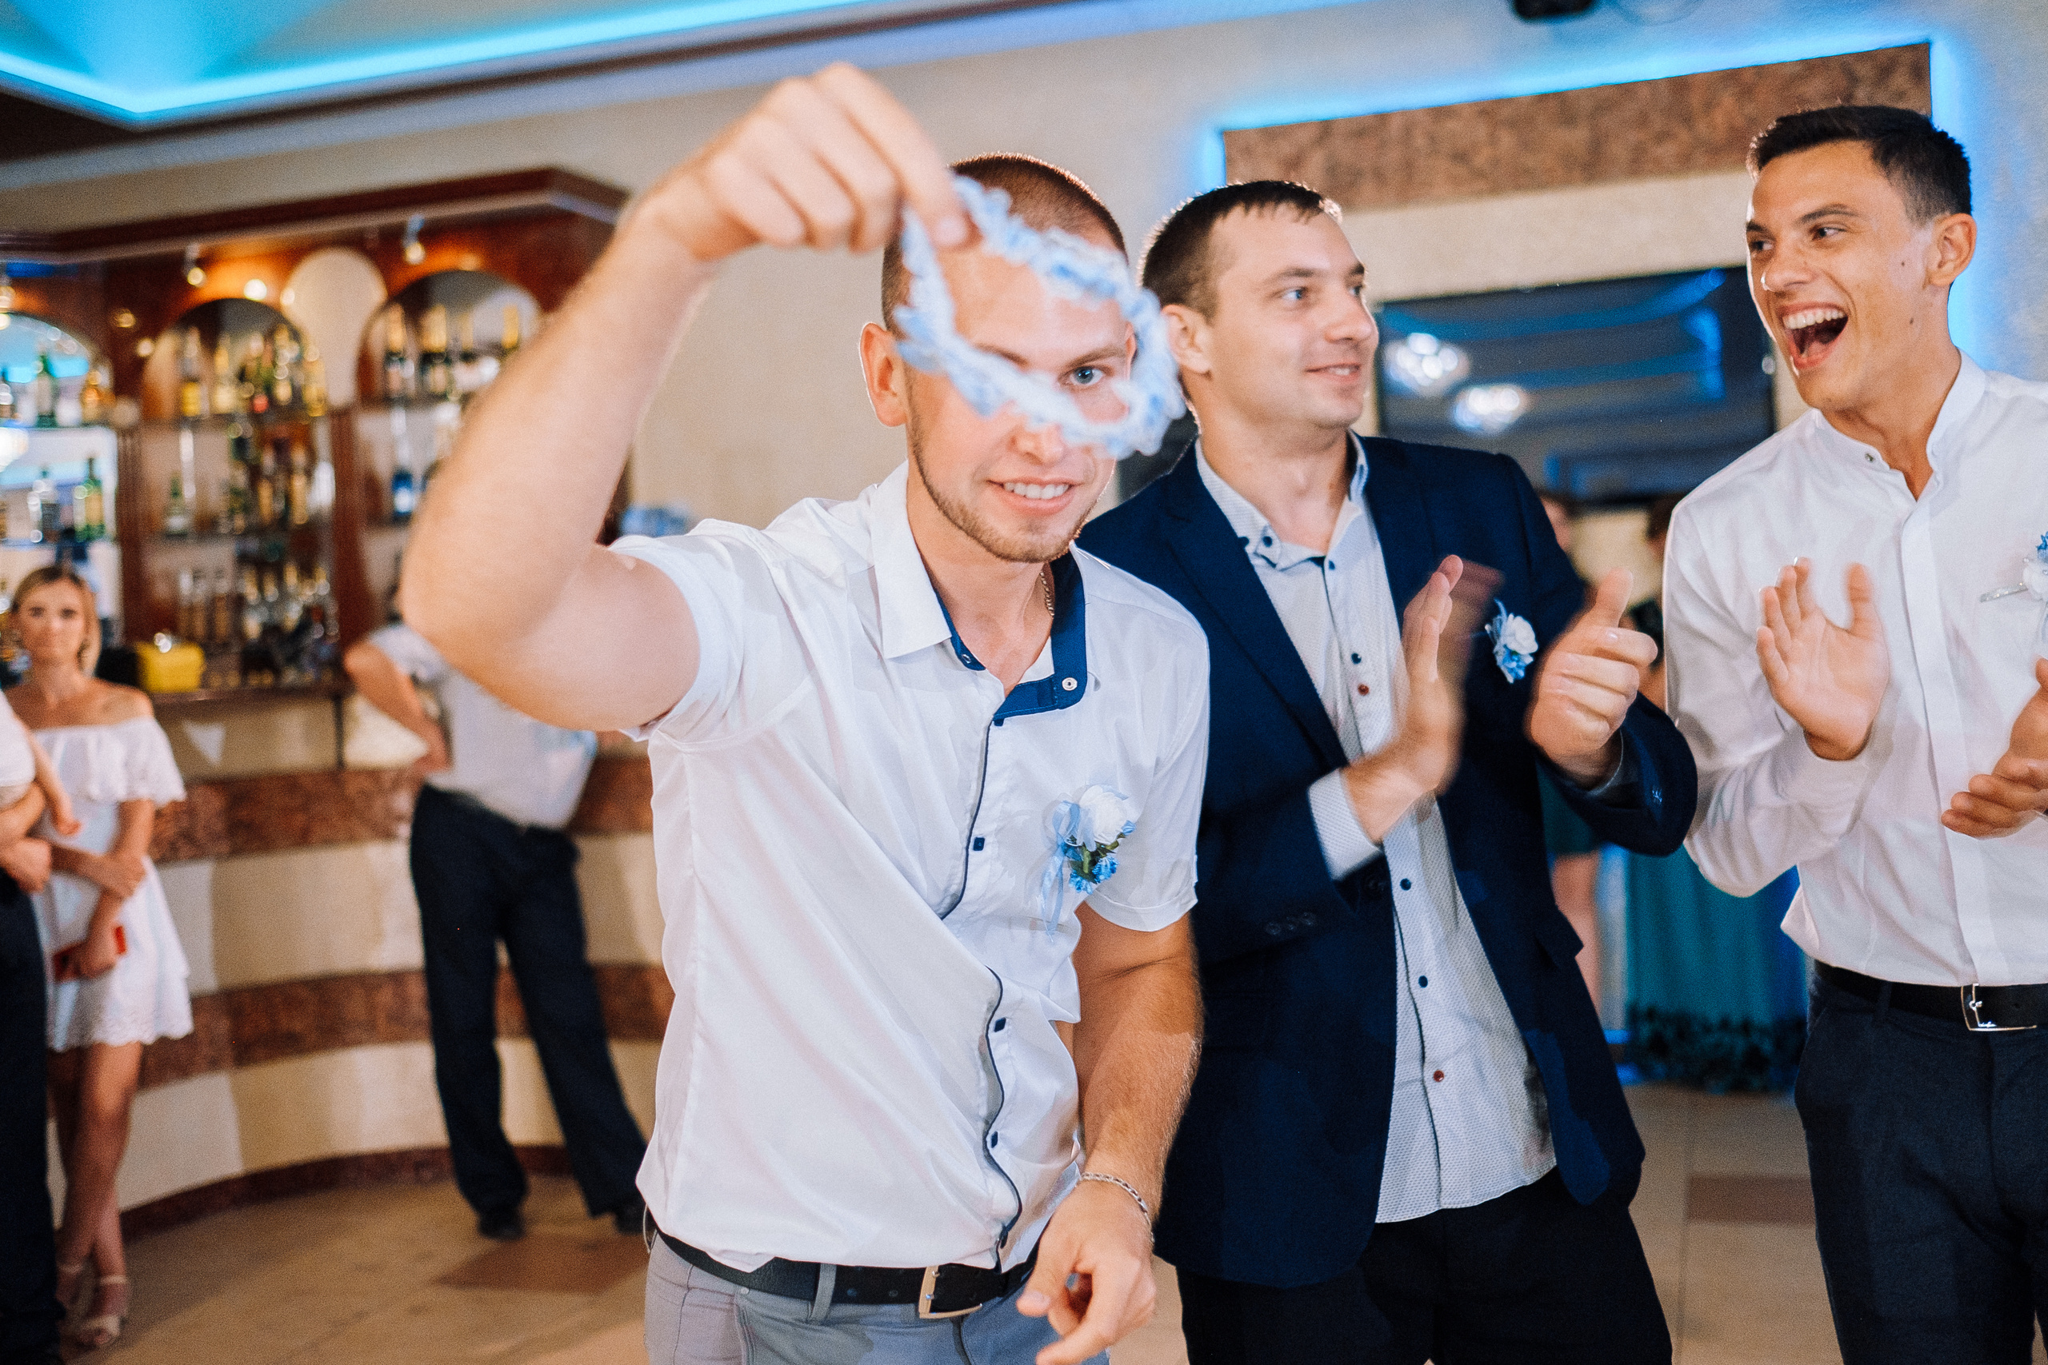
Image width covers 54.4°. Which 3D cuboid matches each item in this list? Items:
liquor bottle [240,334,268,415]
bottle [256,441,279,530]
[{"bbox_3d":[-2.803,-1.122,7.258,0.090,0.295,0.090,-2,0,19],"label":"liquor bottle"},{"bbox_3d":[-2.756,-0.725,7.249,0.079,0.313,0.079,-2,0,19],"label":"bottle"}]

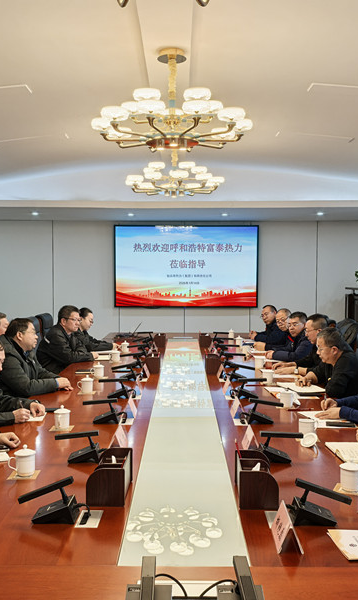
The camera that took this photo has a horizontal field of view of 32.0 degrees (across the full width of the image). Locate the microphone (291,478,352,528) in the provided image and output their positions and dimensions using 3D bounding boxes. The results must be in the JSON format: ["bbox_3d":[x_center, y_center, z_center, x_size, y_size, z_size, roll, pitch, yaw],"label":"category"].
[{"bbox_3d":[0.507,0.708,2.228,0.222,0.145,0.120,0,2,0],"label":"microphone"}]

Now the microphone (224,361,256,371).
[{"bbox_3d":[0.524,0.546,5.124,0.215,0.030,0.030,15,2,0],"label":"microphone"}]

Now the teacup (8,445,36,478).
[{"bbox_3d":[-0.680,0.693,2.714,0.122,0.134,0.095,0,2,0],"label":"teacup"}]

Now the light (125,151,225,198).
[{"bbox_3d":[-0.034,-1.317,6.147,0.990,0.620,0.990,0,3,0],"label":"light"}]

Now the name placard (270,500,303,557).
[{"bbox_3d":[0.348,0.737,2.025,0.078,0.088,0.190,0,3,1],"label":"name placard"}]

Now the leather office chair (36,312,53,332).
[{"bbox_3d":[-1.543,0.725,8.442,0.680,1.060,0.620,0,2,0],"label":"leather office chair"}]

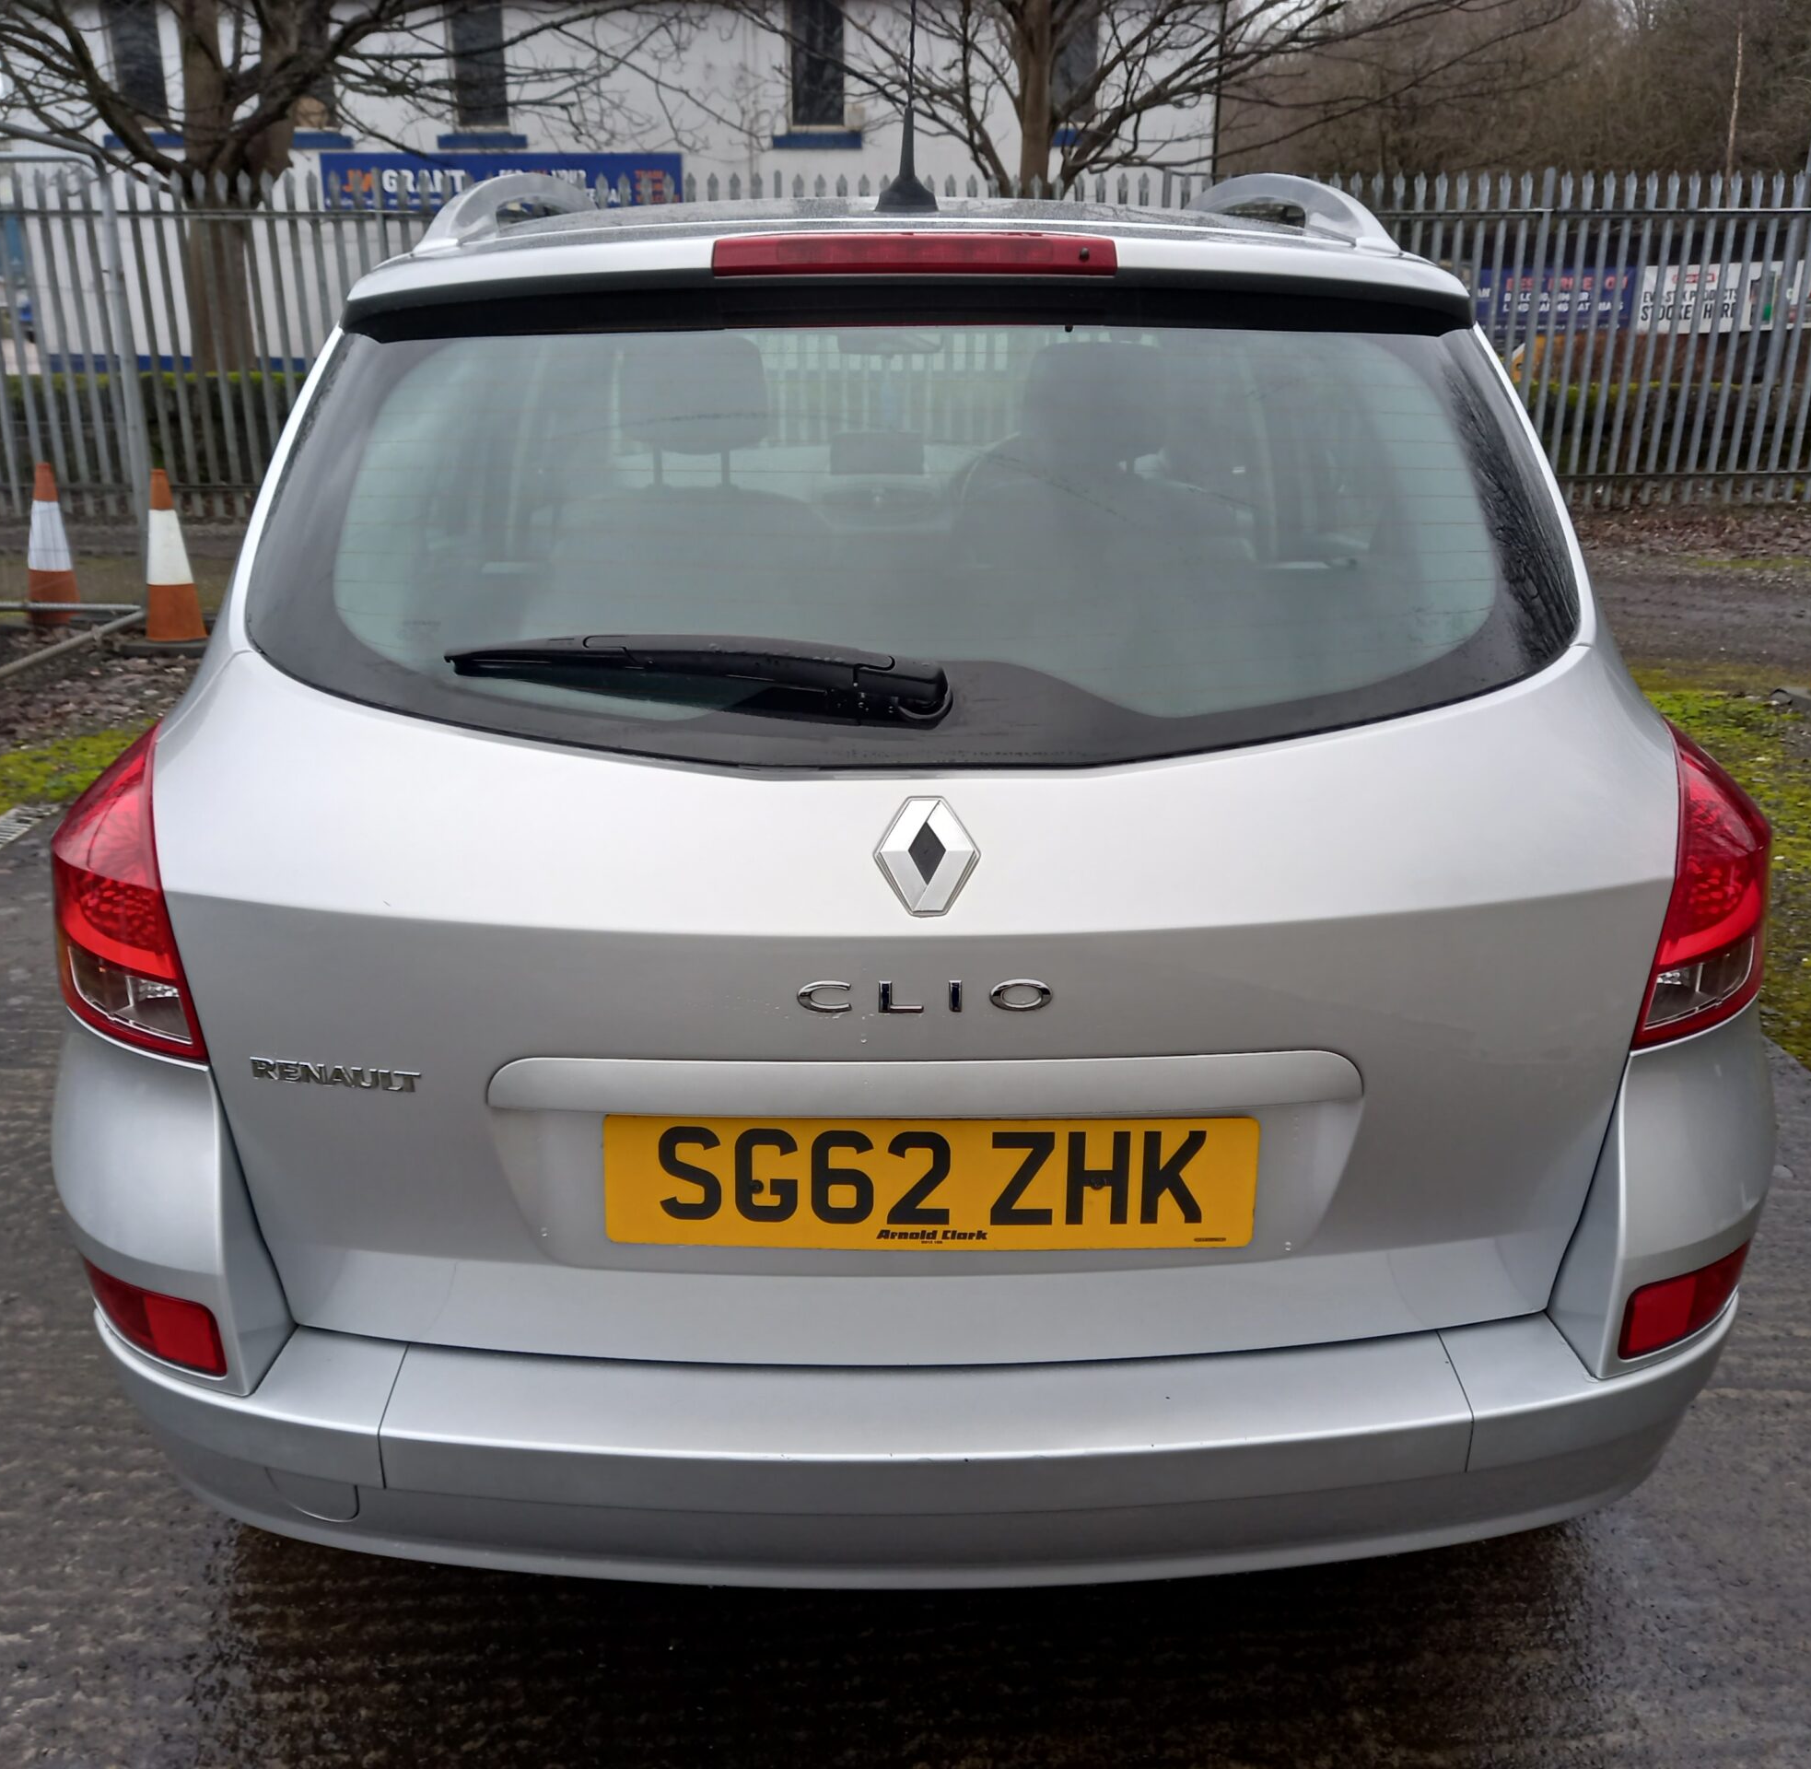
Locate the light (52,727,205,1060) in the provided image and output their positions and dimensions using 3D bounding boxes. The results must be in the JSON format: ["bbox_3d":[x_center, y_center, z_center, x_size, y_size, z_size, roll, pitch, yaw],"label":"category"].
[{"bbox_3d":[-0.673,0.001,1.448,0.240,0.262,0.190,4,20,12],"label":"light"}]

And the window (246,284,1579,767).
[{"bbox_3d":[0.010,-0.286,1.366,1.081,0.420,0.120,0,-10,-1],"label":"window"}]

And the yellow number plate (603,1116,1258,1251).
[{"bbox_3d":[0.021,0.237,1.352,0.520,0.111,0.020,0,13,-1],"label":"yellow number plate"}]

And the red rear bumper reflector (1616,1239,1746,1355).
[{"bbox_3d":[0.702,0.362,1.537,0.198,0.079,0.083,-6,20,-18],"label":"red rear bumper reflector"}]

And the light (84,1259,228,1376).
[{"bbox_3d":[-0.675,0.370,1.514,0.218,0.077,0.076,6,20,16],"label":"light"}]

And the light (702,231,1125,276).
[{"bbox_3d":[0.007,-0.508,1.375,0.324,0.032,0.050,0,19,-1],"label":"light"}]

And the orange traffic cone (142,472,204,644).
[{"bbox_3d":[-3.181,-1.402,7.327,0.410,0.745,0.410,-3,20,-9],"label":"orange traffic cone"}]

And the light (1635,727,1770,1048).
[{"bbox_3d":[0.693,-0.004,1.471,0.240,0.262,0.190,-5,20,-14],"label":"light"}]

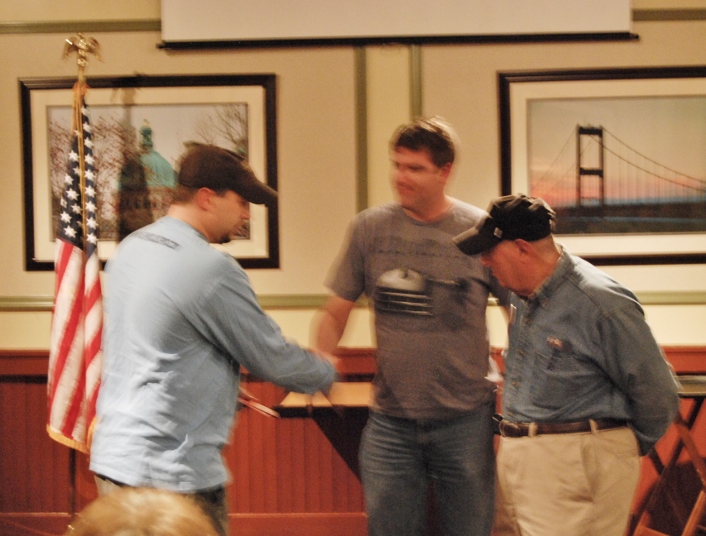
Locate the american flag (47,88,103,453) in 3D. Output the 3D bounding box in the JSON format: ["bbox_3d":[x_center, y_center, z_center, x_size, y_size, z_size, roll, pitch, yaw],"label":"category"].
[{"bbox_3d":[-1.121,0.010,6.250,0.240,1.460,0.180,1,4,4],"label":"american flag"}]

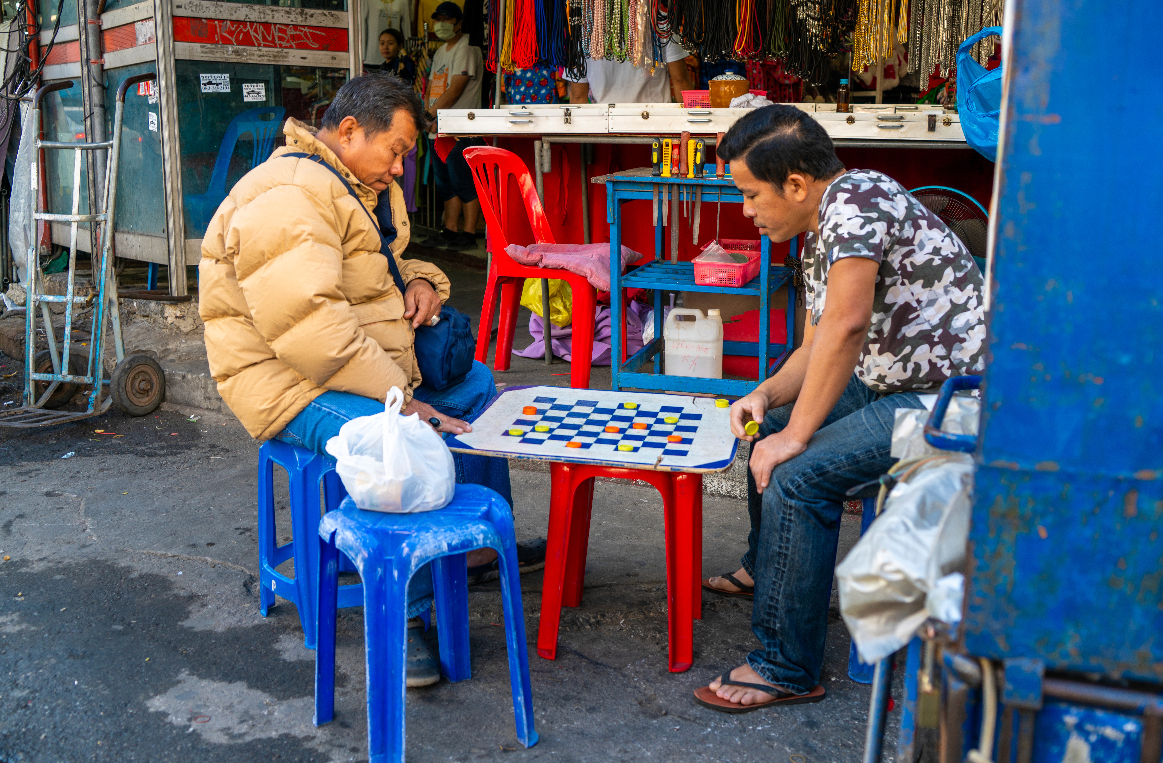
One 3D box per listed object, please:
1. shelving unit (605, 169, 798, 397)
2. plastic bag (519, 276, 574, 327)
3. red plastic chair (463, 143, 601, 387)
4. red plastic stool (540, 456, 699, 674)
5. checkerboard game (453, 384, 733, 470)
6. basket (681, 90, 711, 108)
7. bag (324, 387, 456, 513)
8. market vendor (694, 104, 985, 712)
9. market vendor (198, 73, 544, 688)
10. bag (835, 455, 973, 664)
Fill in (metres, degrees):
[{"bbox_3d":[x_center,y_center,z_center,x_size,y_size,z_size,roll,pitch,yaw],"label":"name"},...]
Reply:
[{"bbox_3d":[0.440,-0.312,4.287,0.530,0.770,0.660,4,12,15],"label":"shelving unit"},{"bbox_3d":[-0.135,-0.341,5.151,0.260,0.240,0.200,2,12,6],"label":"plastic bag"},{"bbox_3d":[-0.150,-0.415,4.516,0.530,0.860,0.450,4,12,17],"label":"red plastic chair"},{"bbox_3d":[0.104,0.366,2.744,0.335,0.432,0.335,3,12,11],"label":"red plastic stool"},{"bbox_3d":[0.056,0.108,2.848,0.615,0.022,0.600,4,14,10],"label":"checkerboard game"},{"bbox_3d":[0.567,-1.127,4.896,0.340,0.090,0.240,4,12,17],"label":"basket"},{"bbox_3d":[-0.366,0.131,2.336,0.235,0.205,0.190,2,12,6],"label":"bag"},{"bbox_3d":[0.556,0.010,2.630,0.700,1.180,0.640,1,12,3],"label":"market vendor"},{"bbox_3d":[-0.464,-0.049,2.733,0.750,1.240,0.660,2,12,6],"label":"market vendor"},{"bbox_3d":[0.532,0.292,2.030,0.225,0.320,0.200,2,12,6],"label":"bag"}]

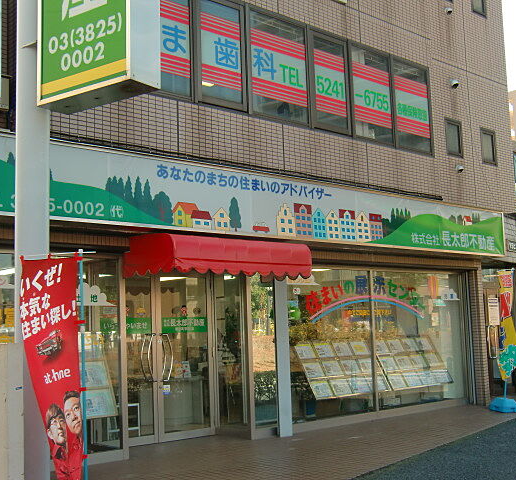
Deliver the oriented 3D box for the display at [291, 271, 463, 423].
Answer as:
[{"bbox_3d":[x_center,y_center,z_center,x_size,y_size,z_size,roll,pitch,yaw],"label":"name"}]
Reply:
[{"bbox_3d":[1.830,1.473,11.072,4.062,2.060,0.300,4,-9,-42],"label":"display"}]

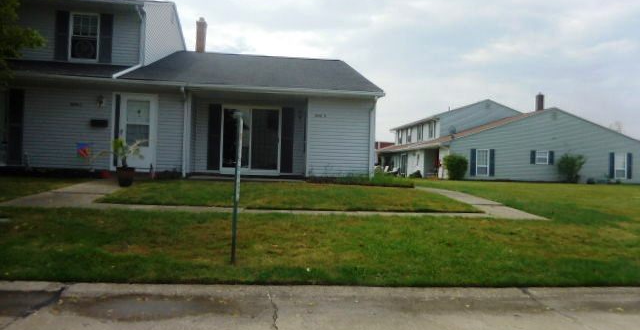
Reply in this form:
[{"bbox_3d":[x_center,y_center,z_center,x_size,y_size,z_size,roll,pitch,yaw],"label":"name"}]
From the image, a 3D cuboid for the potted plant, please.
[{"bbox_3d":[-4.611,-0.052,10.900,1.000,1.160,0.900,2,0,-7],"label":"potted plant"}]

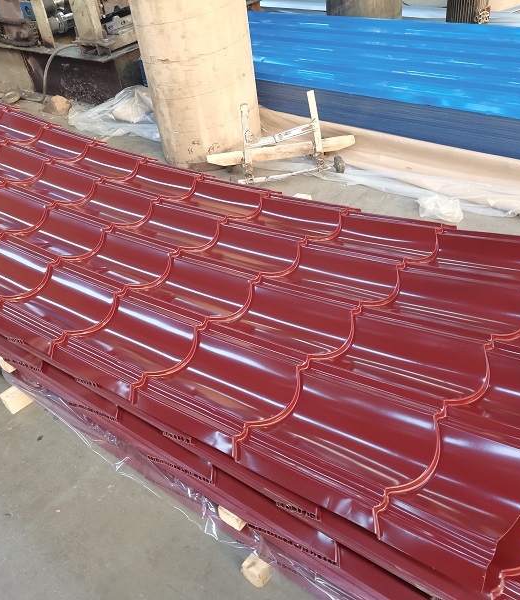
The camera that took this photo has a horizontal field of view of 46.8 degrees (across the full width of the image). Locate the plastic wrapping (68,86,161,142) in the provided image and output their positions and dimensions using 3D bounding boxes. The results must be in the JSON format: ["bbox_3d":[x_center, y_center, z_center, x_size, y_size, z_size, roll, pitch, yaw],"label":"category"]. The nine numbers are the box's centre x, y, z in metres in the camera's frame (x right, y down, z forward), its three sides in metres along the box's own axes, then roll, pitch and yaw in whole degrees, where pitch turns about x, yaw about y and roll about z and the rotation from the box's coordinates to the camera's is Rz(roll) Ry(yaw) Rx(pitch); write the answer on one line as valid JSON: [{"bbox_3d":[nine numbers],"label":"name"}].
[{"bbox_3d":[-0.815,-1.204,3.735,0.880,0.170,0.550,22,47,34],"label":"plastic wrapping"}]

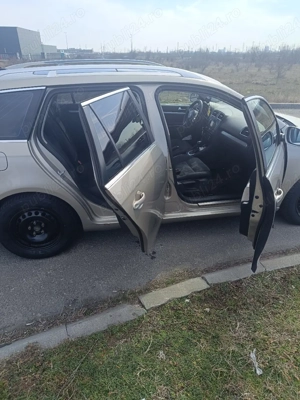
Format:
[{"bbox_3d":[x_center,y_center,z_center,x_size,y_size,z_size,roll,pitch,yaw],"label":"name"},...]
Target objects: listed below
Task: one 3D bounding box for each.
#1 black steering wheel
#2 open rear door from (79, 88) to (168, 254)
[{"bbox_3d":[0.552,-1.027,3.394,0.100,0.375,0.375,22,21,-22],"label":"black steering wheel"},{"bbox_3d":[-0.132,-0.124,1.936,0.240,1.170,1.010,9,29,16],"label":"open rear door"}]

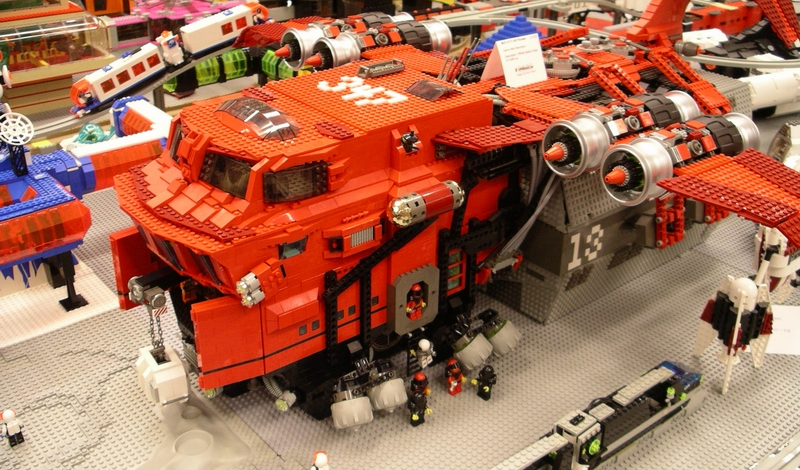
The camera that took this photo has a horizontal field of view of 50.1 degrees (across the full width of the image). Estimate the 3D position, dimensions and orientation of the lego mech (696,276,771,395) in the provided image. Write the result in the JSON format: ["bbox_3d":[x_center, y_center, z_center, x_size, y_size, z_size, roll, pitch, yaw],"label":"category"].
[{"bbox_3d":[0.410,0.117,1.041,0.091,0.133,0.082,12,29,19],"label":"lego mech"}]

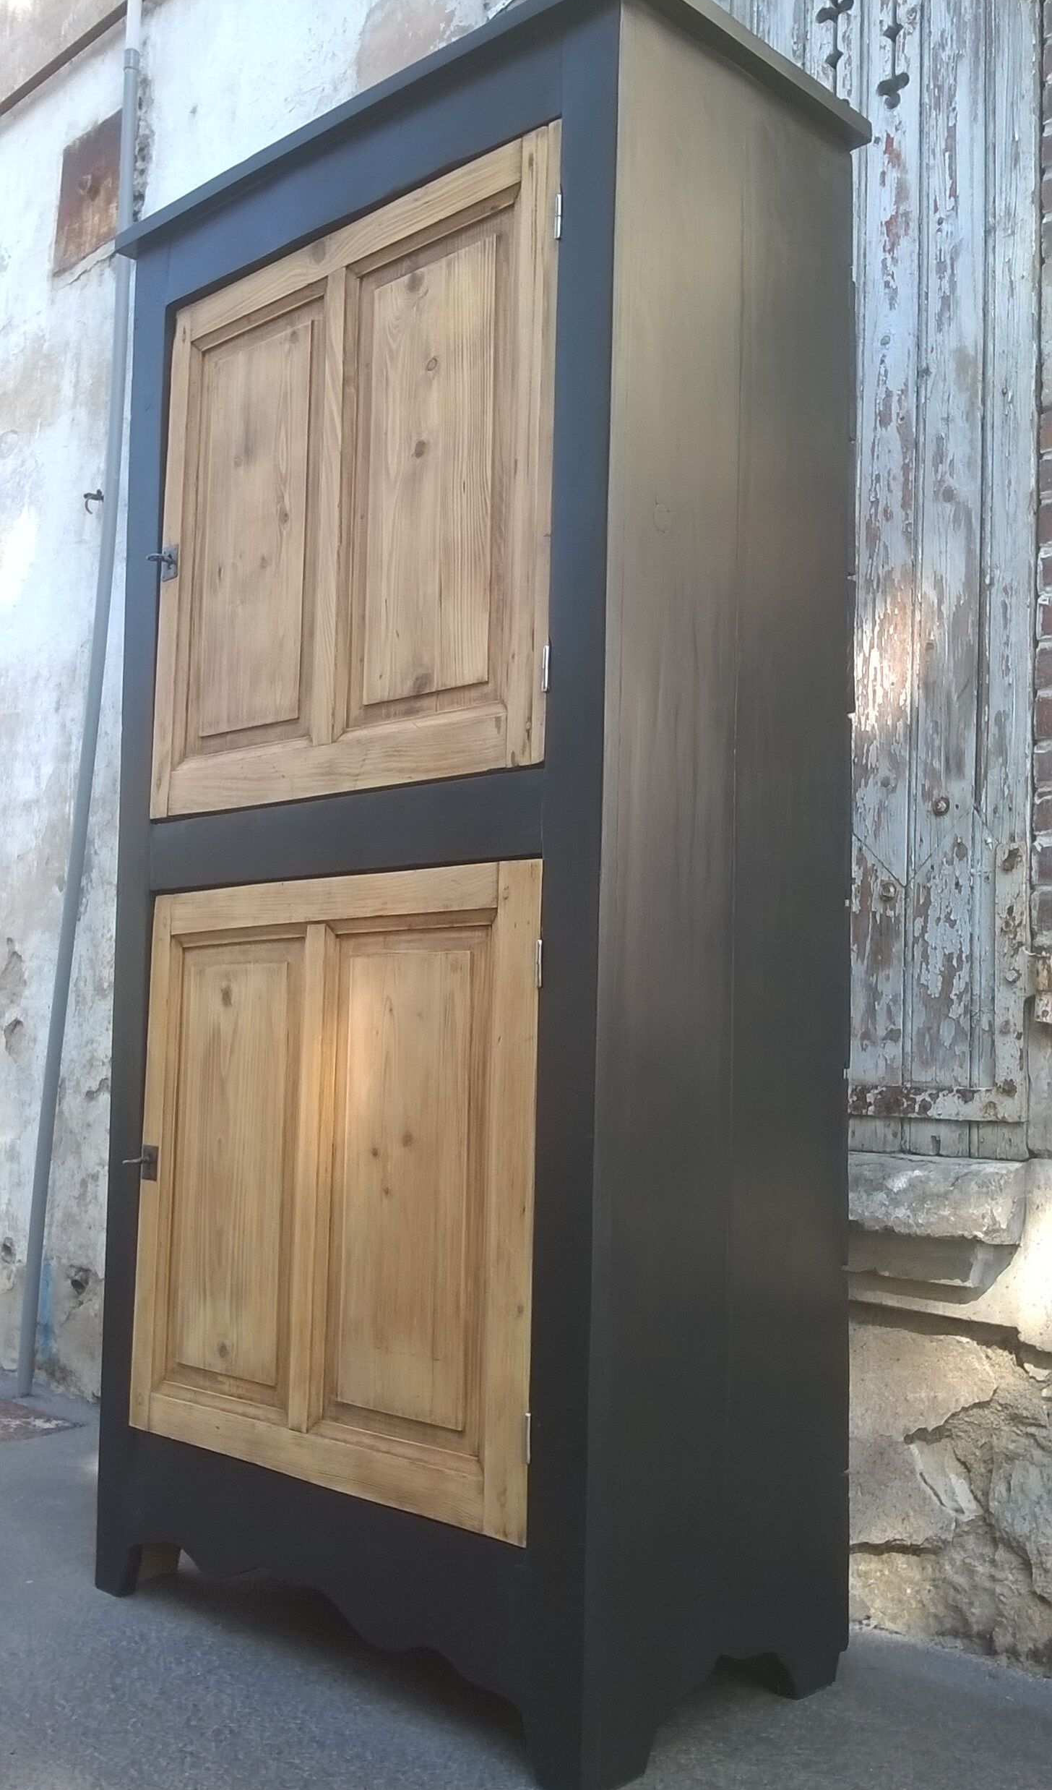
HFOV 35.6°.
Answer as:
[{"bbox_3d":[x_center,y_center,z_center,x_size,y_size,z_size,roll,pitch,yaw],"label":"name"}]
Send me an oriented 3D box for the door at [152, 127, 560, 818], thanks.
[{"bbox_3d":[-0.230,-0.481,2.036,0.732,0.719,0.025,-3,-7,43],"label":"door"}]

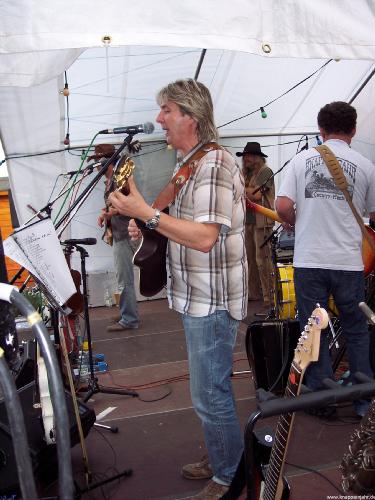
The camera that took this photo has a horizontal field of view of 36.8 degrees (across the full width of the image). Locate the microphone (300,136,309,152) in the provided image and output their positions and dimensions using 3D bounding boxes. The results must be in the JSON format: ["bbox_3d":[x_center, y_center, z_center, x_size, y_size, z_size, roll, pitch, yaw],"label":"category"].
[{"bbox_3d":[1.208,-1.086,5.800,0.050,0.165,0.050,-3,5,0],"label":"microphone"}]

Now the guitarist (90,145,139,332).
[{"bbox_3d":[-0.742,-0.128,5.725,0.470,1.860,0.520,-4,5,-16],"label":"guitarist"}]

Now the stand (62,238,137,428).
[{"bbox_3d":[-0.605,0.446,3.623,0.480,1.050,0.500,-2,5,6],"label":"stand"}]

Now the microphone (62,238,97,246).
[{"bbox_3d":[-0.694,-0.048,3.620,0.210,0.050,0.050,-3,5,0],"label":"microphone"}]

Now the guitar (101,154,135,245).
[{"bbox_3d":[-0.671,-0.464,5.450,0.100,0.902,0.360,7,28,-18],"label":"guitar"}]

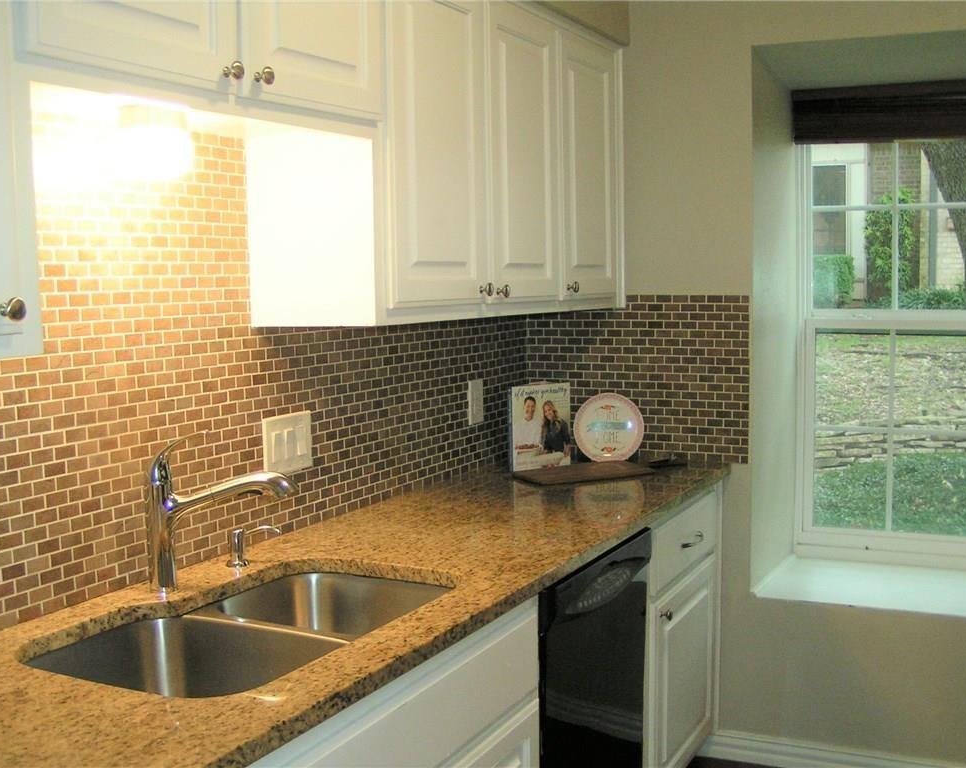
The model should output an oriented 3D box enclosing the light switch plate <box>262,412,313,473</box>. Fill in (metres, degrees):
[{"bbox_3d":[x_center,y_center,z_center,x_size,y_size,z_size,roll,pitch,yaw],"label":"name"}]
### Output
[{"bbox_3d":[-0.415,0.127,2.376,0.010,0.123,0.168,2,6,27],"label":"light switch plate"}]

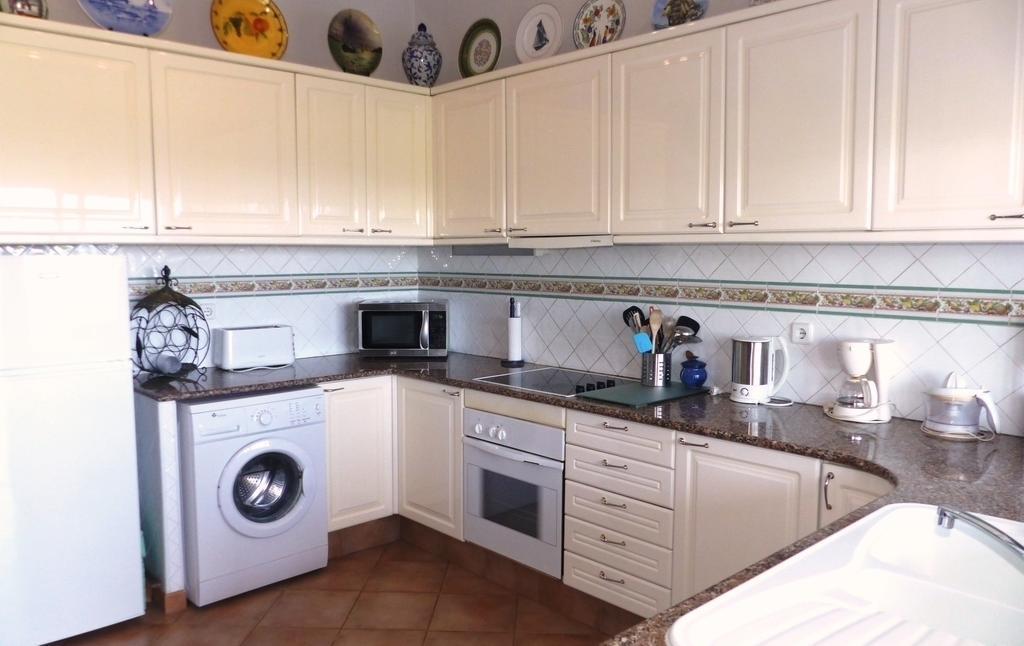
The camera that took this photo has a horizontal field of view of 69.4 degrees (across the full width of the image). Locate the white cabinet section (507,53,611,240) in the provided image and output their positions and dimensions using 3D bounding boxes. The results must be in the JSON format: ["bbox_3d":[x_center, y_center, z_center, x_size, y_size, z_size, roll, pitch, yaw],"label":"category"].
[{"bbox_3d":[0.301,-0.734,3.259,0.335,0.706,0.602,-5,8,-44],"label":"white cabinet section"}]

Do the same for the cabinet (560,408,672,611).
[{"bbox_3d":[0.578,0.677,2.884,0.580,0.705,0.497,-5,7,-44],"label":"cabinet"}]

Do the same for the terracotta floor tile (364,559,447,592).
[{"bbox_3d":[-0.475,1.153,3.355,0.334,0.010,0.334,0,5,2],"label":"terracotta floor tile"}]

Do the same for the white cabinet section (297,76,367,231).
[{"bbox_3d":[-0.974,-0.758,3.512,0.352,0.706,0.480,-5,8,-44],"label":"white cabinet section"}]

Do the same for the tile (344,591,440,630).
[{"bbox_3d":[-0.489,1.182,3.029,0.334,0.010,0.334,0,5,2],"label":"tile"}]

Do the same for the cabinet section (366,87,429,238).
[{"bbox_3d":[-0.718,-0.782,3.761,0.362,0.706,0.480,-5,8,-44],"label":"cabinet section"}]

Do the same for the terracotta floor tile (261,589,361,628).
[{"bbox_3d":[-0.826,1.179,3.044,0.334,0.010,0.334,0,5,2],"label":"terracotta floor tile"}]

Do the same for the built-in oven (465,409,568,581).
[{"bbox_3d":[0.187,0.679,3.272,0.560,0.600,0.595,-5,7,-44],"label":"built-in oven"}]

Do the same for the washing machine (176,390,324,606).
[{"bbox_3d":[-1.258,0.722,3.378,0.595,0.850,0.560,-5,7,-44],"label":"washing machine"}]

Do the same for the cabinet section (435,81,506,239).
[{"bbox_3d":[-0.085,-0.772,3.652,0.335,0.706,0.502,-5,8,-44],"label":"cabinet section"}]

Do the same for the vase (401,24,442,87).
[{"bbox_3d":[-0.469,-1.374,3.852,0.204,0.365,0.204,0,5,1],"label":"vase"}]

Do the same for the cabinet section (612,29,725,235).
[{"bbox_3d":[0.685,-0.697,2.868,0.335,0.706,0.496,-5,8,-44],"label":"cabinet section"}]

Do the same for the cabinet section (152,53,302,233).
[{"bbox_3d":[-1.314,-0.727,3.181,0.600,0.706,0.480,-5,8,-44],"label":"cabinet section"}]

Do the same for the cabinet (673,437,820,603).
[{"bbox_3d":[0.918,0.707,2.527,0.580,0.705,0.497,-5,7,-44],"label":"cabinet"}]

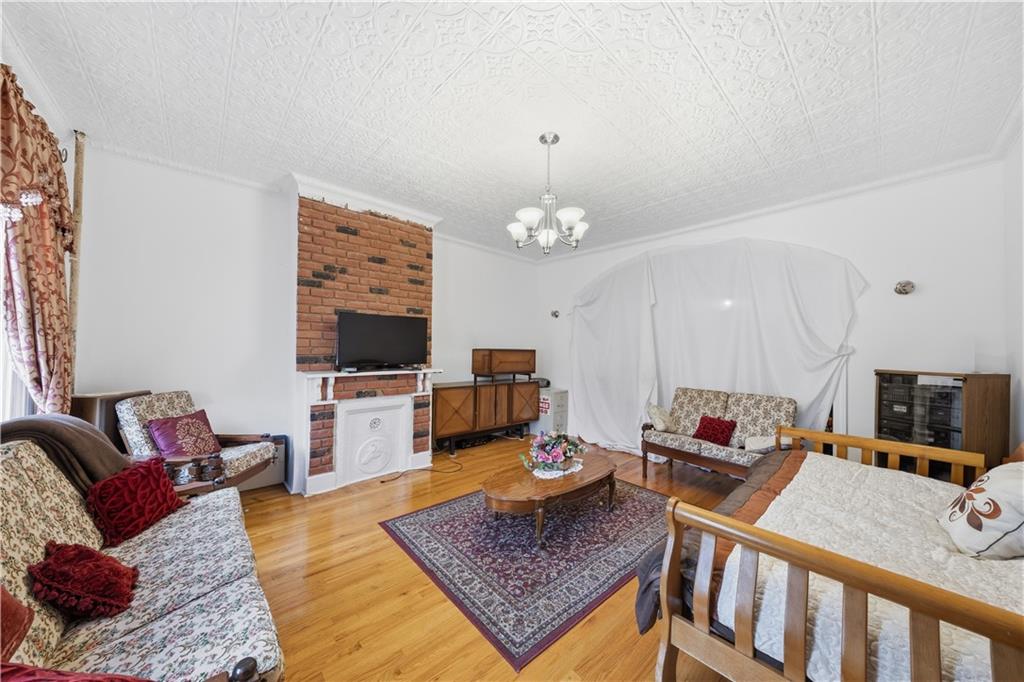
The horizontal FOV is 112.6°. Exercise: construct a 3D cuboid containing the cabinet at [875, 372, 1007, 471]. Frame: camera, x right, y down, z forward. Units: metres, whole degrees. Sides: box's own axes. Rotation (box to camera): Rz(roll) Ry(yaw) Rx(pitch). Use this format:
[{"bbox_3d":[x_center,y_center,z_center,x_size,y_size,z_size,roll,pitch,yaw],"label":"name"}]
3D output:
[{"bbox_3d":[3.397,0.830,2.728,0.440,1.160,0.500,1,-1,-14],"label":"cabinet"}]

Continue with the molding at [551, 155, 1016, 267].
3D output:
[{"bbox_3d":[2.156,-1.410,4.385,0.070,0.075,4.860,1,-1,-44],"label":"molding"}]

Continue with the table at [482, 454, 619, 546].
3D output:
[{"bbox_3d":[0.343,1.207,2.716,1.310,0.360,0.680,1,-1,-42],"label":"table"}]

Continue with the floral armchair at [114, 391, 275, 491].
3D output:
[{"bbox_3d":[-2.492,0.906,2.740,0.840,0.920,0.700,0,-1,-2],"label":"floral armchair"}]

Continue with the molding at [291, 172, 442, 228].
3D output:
[{"bbox_3d":[-1.429,-1.402,3.595,1.520,0.166,0.100,1,-1,-44],"label":"molding"}]

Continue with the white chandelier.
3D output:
[{"bbox_3d":[0.269,-1.085,2.492,0.640,0.810,0.640,0,-1,0],"label":"white chandelier"}]

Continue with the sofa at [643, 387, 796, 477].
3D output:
[{"bbox_3d":[1.954,0.969,3.285,0.770,0.880,1.180,1,-1,-37],"label":"sofa"}]

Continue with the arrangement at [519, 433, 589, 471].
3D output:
[{"bbox_3d":[0.365,0.905,2.859,0.450,0.250,0.390,1,-1,-42],"label":"arrangement"}]

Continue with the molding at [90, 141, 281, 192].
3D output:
[{"bbox_3d":[-2.785,-1.474,3.028,1.290,0.065,0.065,1,-1,-44],"label":"molding"}]

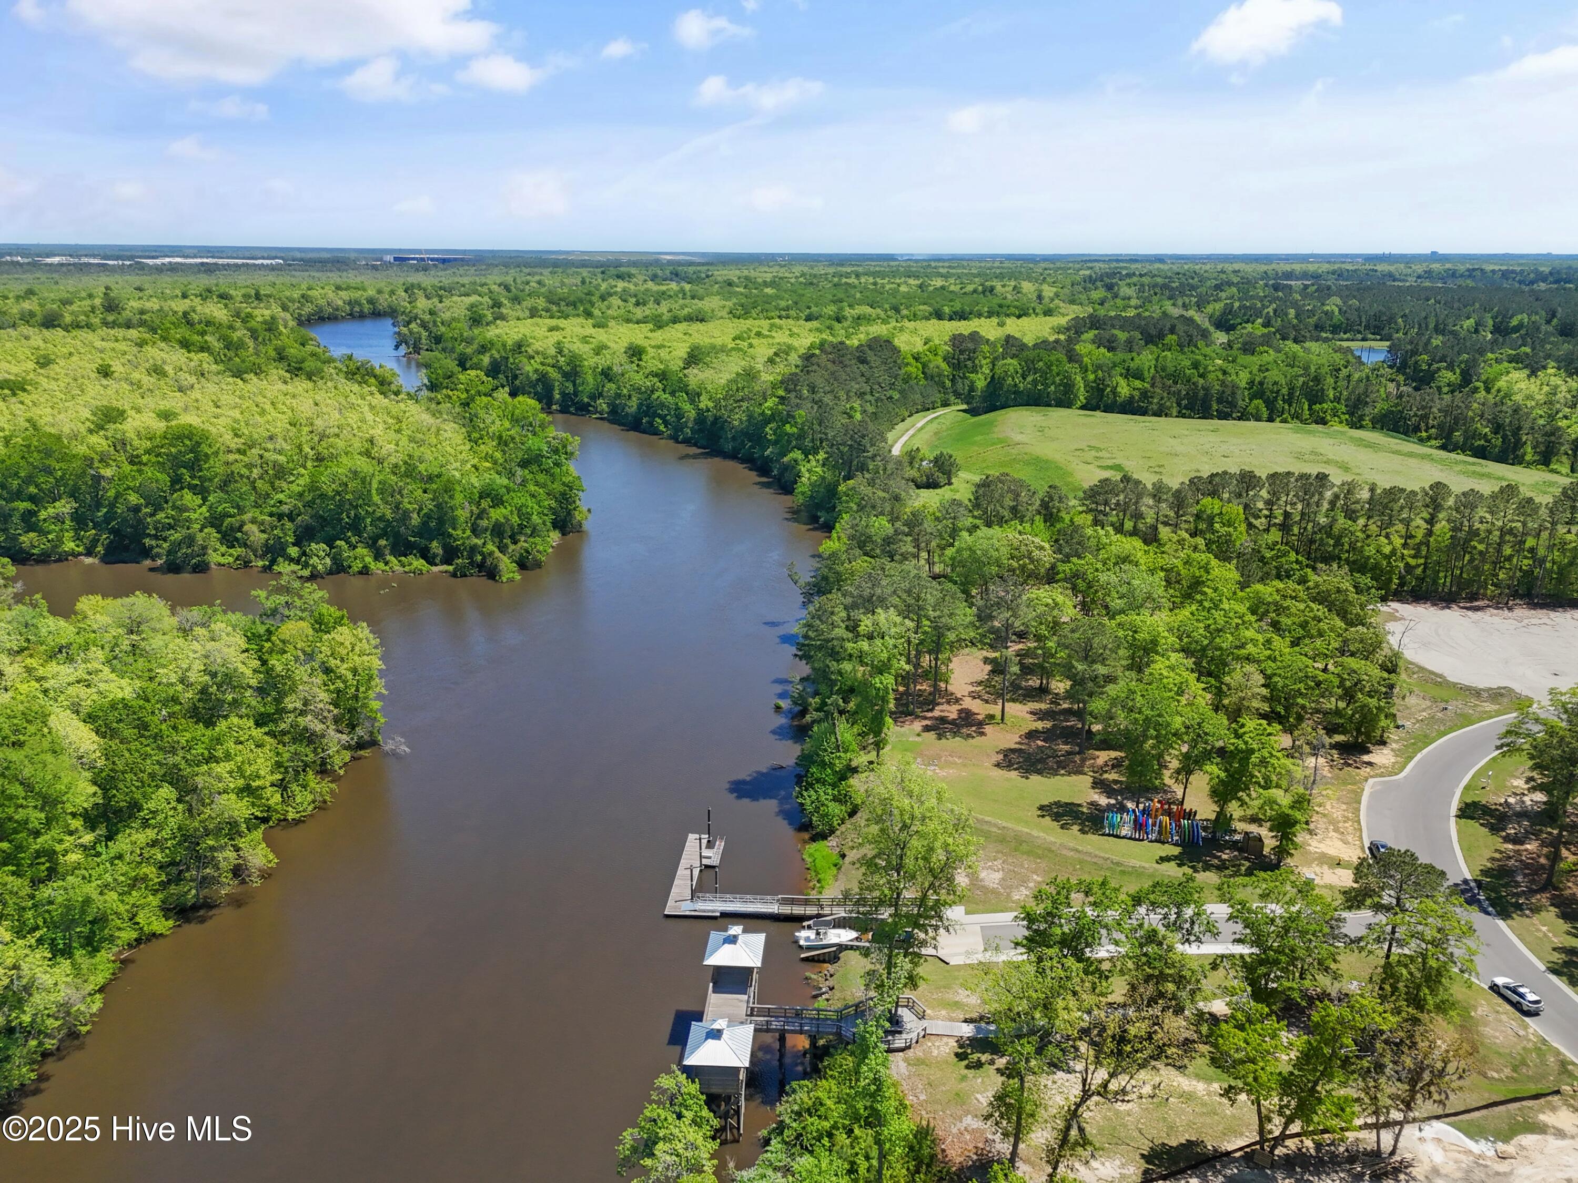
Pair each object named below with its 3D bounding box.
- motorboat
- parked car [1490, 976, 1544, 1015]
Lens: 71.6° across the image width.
[{"bbox_3d":[4.334,38.512,122.483,7.200,2.800,2.550,0,17,0],"label":"motorboat"},{"bbox_3d":[71.295,39.238,106.966,1.880,1.660,4.720,-3,18,-12],"label":"parked car"}]

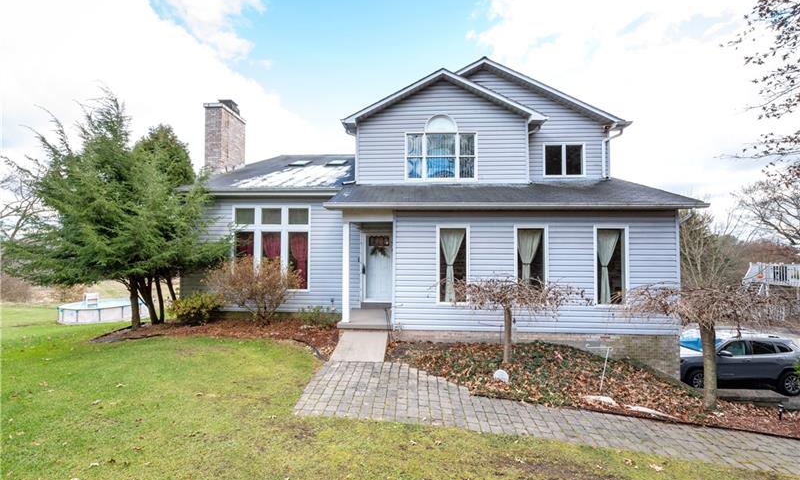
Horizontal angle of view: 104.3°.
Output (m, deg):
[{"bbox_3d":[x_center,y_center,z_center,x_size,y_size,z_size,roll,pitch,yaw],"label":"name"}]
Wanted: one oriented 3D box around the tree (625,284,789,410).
[{"bbox_3d":[5.600,1.970,5.800,2.300,2.330,2.300,0,0,0],"label":"tree"}]

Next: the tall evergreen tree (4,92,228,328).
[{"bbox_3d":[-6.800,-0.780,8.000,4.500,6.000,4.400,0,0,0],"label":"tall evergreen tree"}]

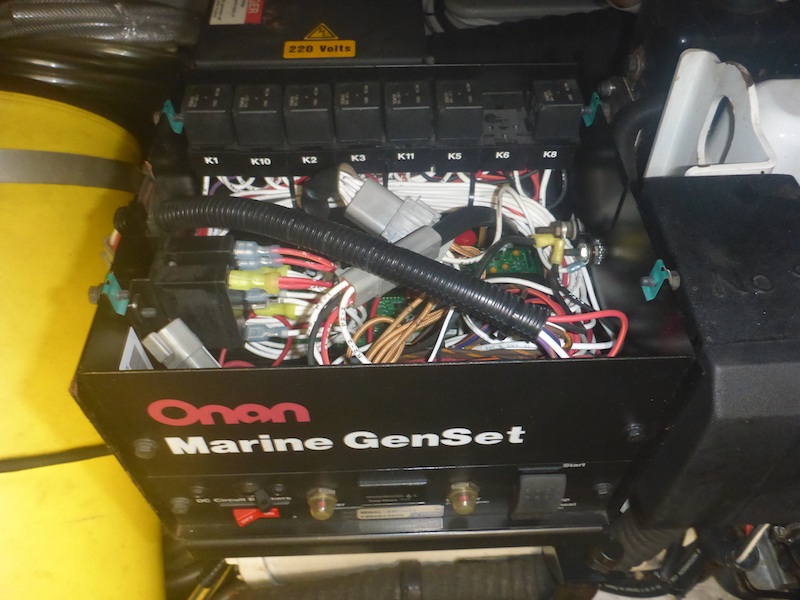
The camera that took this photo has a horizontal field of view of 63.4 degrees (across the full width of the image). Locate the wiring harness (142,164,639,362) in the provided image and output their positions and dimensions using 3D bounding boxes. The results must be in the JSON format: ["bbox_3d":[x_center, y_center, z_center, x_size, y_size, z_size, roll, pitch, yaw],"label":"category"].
[{"bbox_3d":[-0.011,-0.023,0.391,0.250,0.090,0.185,-1,49,-1],"label":"wiring harness"}]

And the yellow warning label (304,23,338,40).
[{"bbox_3d":[-0.057,-0.196,0.474,0.025,0.001,0.021,-1,54,-1],"label":"yellow warning label"}]

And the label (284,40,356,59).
[{"bbox_3d":[-0.057,-0.178,0.460,0.051,0.001,0.021,-1,54,-1],"label":"label"}]

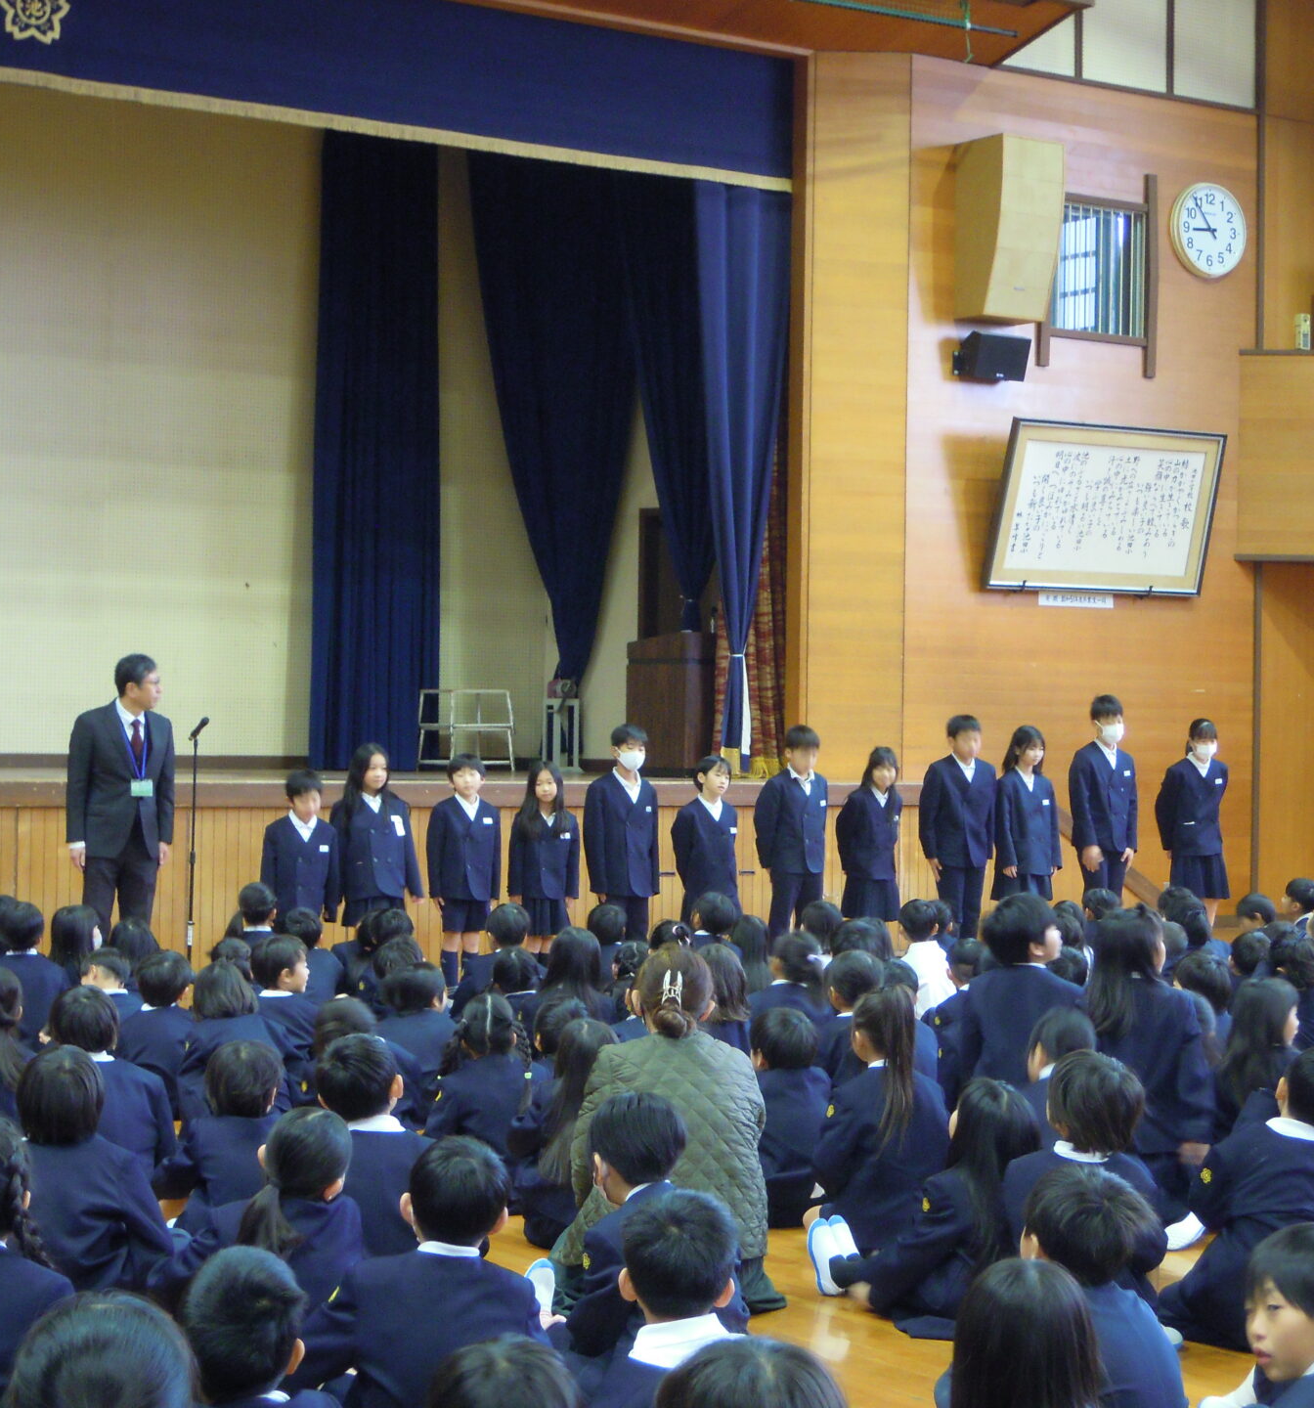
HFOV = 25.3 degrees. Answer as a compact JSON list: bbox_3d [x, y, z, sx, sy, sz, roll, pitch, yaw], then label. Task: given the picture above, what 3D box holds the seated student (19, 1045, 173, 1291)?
[{"bbox_3d":[-1.387,1.103,7.150,0.440,0.610,0.580,1,-1,-25],"label":"seated student"}]

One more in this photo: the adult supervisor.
[{"bbox_3d":[-2.526,0.612,13.800,0.470,1.710,0.280,1,-1,-35],"label":"adult supervisor"}]

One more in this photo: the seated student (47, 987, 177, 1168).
[{"bbox_3d":[-1.472,1.065,7.870,0.370,0.635,0.520,1,-1,-15],"label":"seated student"}]

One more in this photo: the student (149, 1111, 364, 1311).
[{"bbox_3d":[-0.758,1.055,5.720,0.420,0.600,0.520,1,-1,0],"label":"student"}]

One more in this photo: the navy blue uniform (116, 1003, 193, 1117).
[{"bbox_3d":[-1.519,1.164,8.939,0.380,0.510,0.420,1,0,-9],"label":"navy blue uniform"}]

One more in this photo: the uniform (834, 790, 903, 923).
[{"bbox_3d":[1.158,0.825,16.000,0.320,0.745,0.210,1,-1,-33],"label":"uniform"}]

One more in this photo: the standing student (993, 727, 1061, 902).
[{"bbox_3d":[1.935,0.824,15.300,0.360,1.400,0.240,1,0,-30],"label":"standing student"}]

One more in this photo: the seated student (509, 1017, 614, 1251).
[{"bbox_3d":[-0.265,1.127,7.950,0.420,0.610,0.600,1,-1,-28],"label":"seated student"}]

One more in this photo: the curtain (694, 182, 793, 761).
[{"bbox_3d":[0.560,-1.511,18.800,0.720,3.900,0.320,1,-1,-33],"label":"curtain"}]

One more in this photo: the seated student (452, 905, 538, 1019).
[{"bbox_3d":[-0.652,1.140,12.000,0.380,0.635,0.500,1,-1,-15],"label":"seated student"}]

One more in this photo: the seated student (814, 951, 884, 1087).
[{"bbox_3d":[0.660,1.149,9.950,0.400,0.640,0.580,1,-1,-28],"label":"seated student"}]

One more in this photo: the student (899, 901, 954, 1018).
[{"bbox_3d":[1.234,1.209,13.500,0.380,0.620,0.560,1,-1,-25],"label":"student"}]

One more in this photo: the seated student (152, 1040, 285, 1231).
[{"bbox_3d":[-0.936,1.094,6.539,0.410,0.700,0.550,1,0,-6],"label":"seated student"}]

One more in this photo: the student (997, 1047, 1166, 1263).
[{"bbox_3d":[0.940,1.064,6.420,0.410,0.640,0.520,1,-1,-10],"label":"student"}]

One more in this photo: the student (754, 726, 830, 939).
[{"bbox_3d":[0.672,0.810,14.500,0.370,1.390,0.260,1,0,-30],"label":"student"}]

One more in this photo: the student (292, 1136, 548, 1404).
[{"bbox_3d":[-0.408,1.093,5.177,0.460,0.700,0.580,1,0,-12],"label":"student"}]

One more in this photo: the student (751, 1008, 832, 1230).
[{"bbox_3d":[0.342,1.110,8.080,0.370,0.590,0.520,1,-1,-20],"label":"student"}]

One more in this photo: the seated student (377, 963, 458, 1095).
[{"bbox_3d":[-0.805,1.140,9.600,0.410,0.610,0.580,1,-1,-15],"label":"seated student"}]

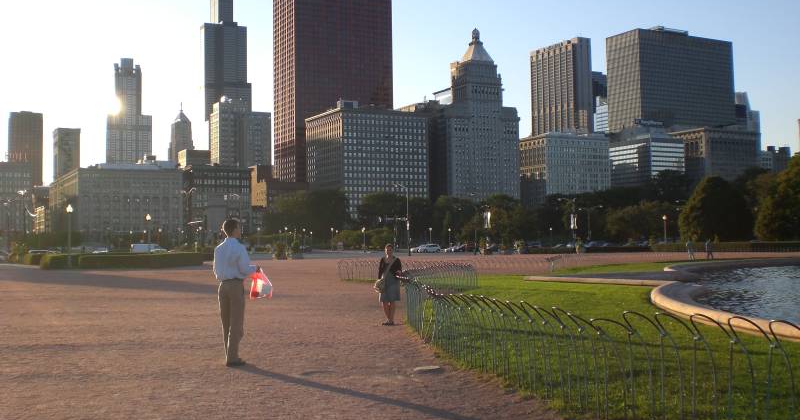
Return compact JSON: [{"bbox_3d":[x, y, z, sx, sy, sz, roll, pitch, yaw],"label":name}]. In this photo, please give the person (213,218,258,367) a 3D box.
[{"bbox_3d":[-2.038,1.008,10.784,0.520,1.780,0.360,-3,-3,40],"label":"person"}]

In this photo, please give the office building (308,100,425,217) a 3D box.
[{"bbox_3d":[-20.321,-17.978,531.087,55.600,82.000,55.000,1,-3,-28],"label":"office building"}]

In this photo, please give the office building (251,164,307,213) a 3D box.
[{"bbox_3d":[-77.504,-0.891,547.277,26.000,48.000,36.000,0,-2,-28],"label":"office building"}]

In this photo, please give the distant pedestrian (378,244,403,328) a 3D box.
[{"bbox_3d":[-0.201,1.479,17.300,0.520,1.620,0.380,-1,-2,9],"label":"distant pedestrian"}]

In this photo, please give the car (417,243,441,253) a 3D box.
[{"bbox_3d":[5.205,6.857,156.000,4.400,1.600,1.800,1,-3,-28],"label":"car"}]

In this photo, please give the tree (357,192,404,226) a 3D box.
[{"bbox_3d":[-4.134,2.209,189.774,10.400,12.000,10.400,-1,-2,0],"label":"tree"}]

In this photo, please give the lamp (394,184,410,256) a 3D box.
[{"bbox_3d":[0.346,1.437,126.766,0.500,10.400,4.200,1,-3,-28],"label":"lamp"}]

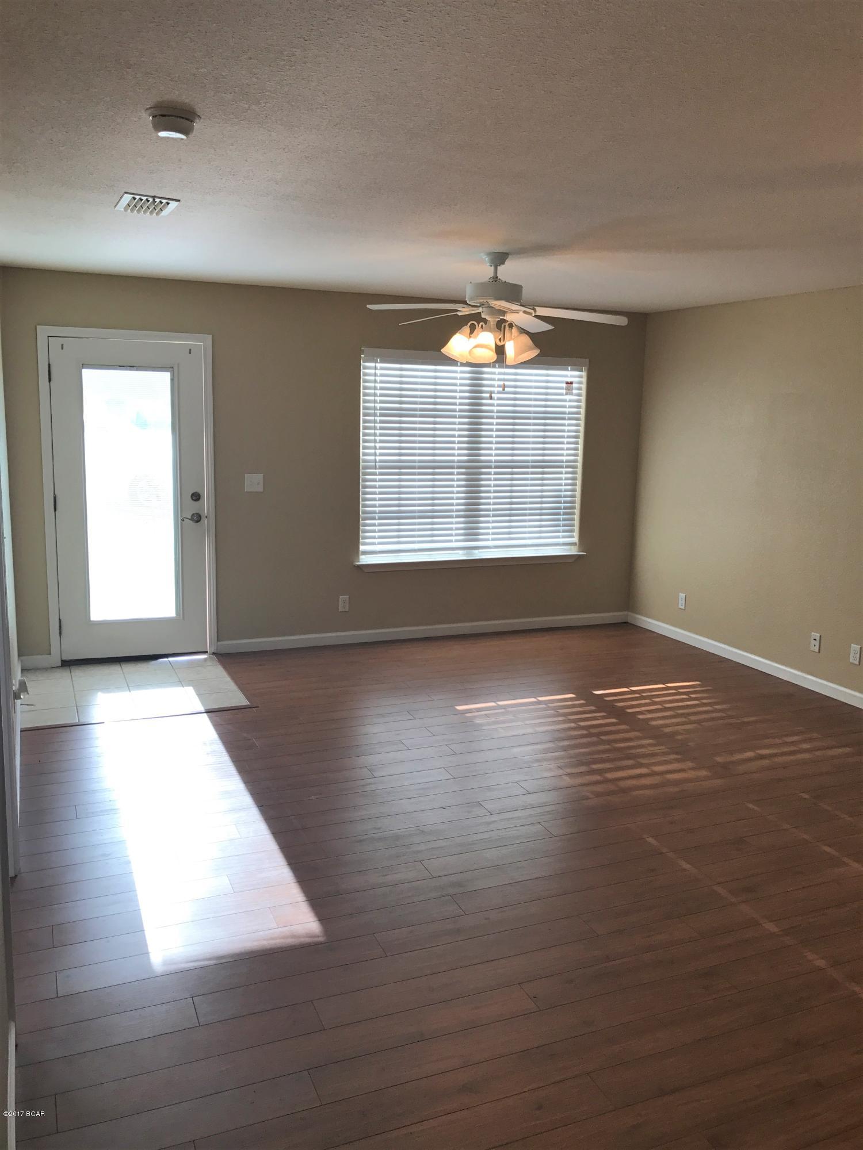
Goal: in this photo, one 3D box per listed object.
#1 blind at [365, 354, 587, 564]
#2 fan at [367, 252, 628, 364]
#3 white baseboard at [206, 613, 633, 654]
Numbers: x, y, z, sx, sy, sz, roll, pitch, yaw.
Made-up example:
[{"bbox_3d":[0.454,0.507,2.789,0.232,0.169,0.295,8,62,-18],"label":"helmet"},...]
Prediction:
[{"bbox_3d":[0.339,-0.875,6.861,1.810,1.450,0.075,-3,11,-23],"label":"blind"},{"bbox_3d":[0.295,-1.334,4.685,1.300,0.535,1.300,-3,11,-23],"label":"fan"},{"bbox_3d":[0.081,0.419,6.979,3.340,0.085,0.016,-3,11,-23],"label":"white baseboard"}]

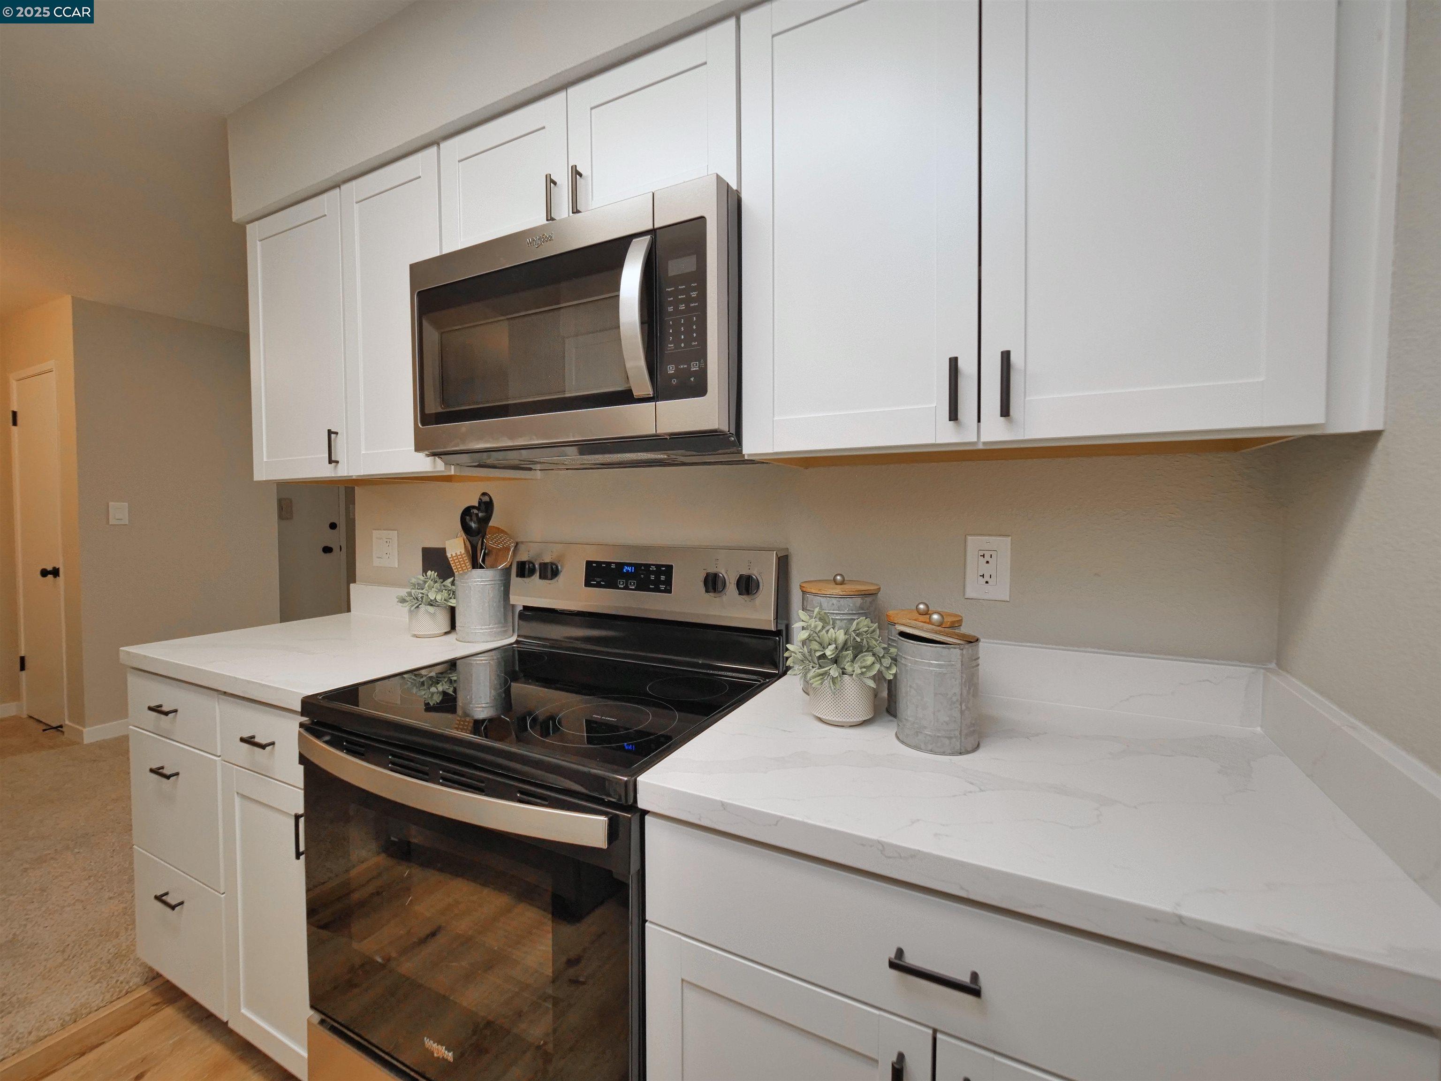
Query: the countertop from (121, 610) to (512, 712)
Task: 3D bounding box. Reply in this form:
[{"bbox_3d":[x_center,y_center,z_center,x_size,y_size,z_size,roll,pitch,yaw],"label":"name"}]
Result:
[{"bbox_3d":[-1.014,0.285,1.545,0.811,0.040,0.591,1,3,27],"label":"countertop"}]

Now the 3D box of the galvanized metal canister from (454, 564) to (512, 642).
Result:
[{"bbox_3d":[-0.640,0.168,1.580,0.142,0.191,0.142,1,3,27],"label":"galvanized metal canister"}]

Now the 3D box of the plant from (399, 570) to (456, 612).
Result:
[{"bbox_3d":[-0.796,0.140,1.604,0.170,0.118,0.155,1,3,27],"label":"plant"}]

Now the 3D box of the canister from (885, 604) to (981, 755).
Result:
[{"bbox_3d":[0.327,0.203,0.872,0.122,0.192,0.122,1,3,27],"label":"canister"}]

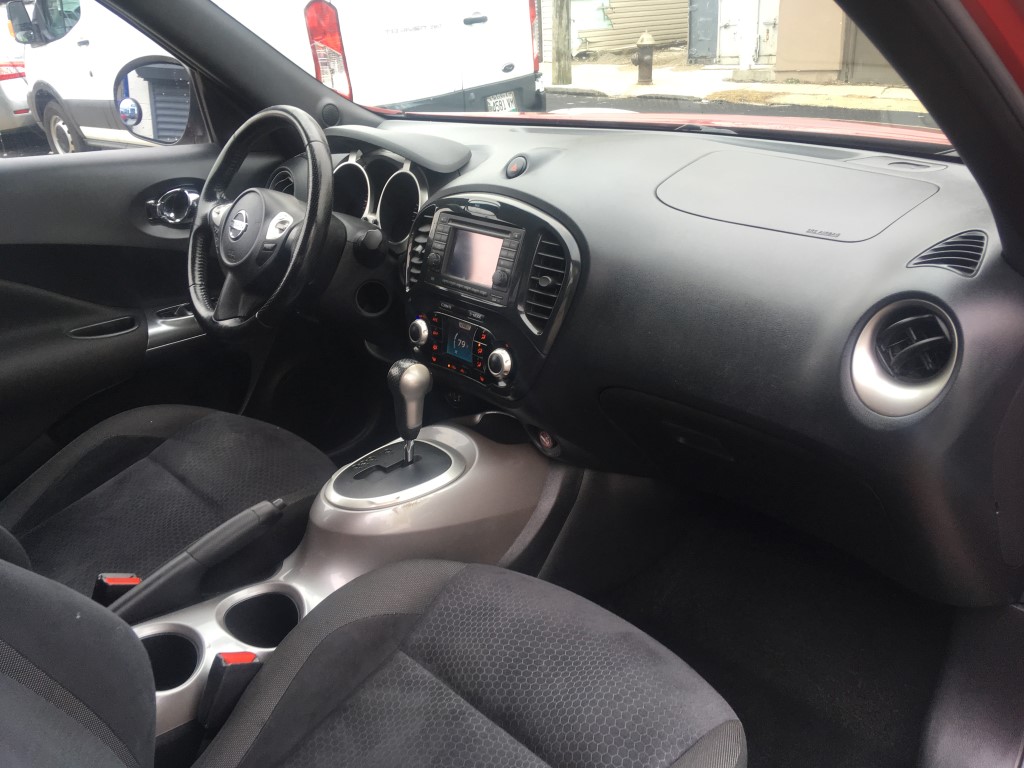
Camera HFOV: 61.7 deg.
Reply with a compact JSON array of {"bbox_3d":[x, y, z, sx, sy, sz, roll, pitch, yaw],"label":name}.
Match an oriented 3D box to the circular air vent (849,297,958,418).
[{"bbox_3d":[0.398,-0.027,0.856,0.045,0.120,0.108,-3,20,-37],"label":"circular air vent"}]

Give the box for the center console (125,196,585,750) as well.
[{"bbox_3d":[-0.256,0.105,1.066,0.350,0.600,0.680,21,30,40],"label":"center console"}]

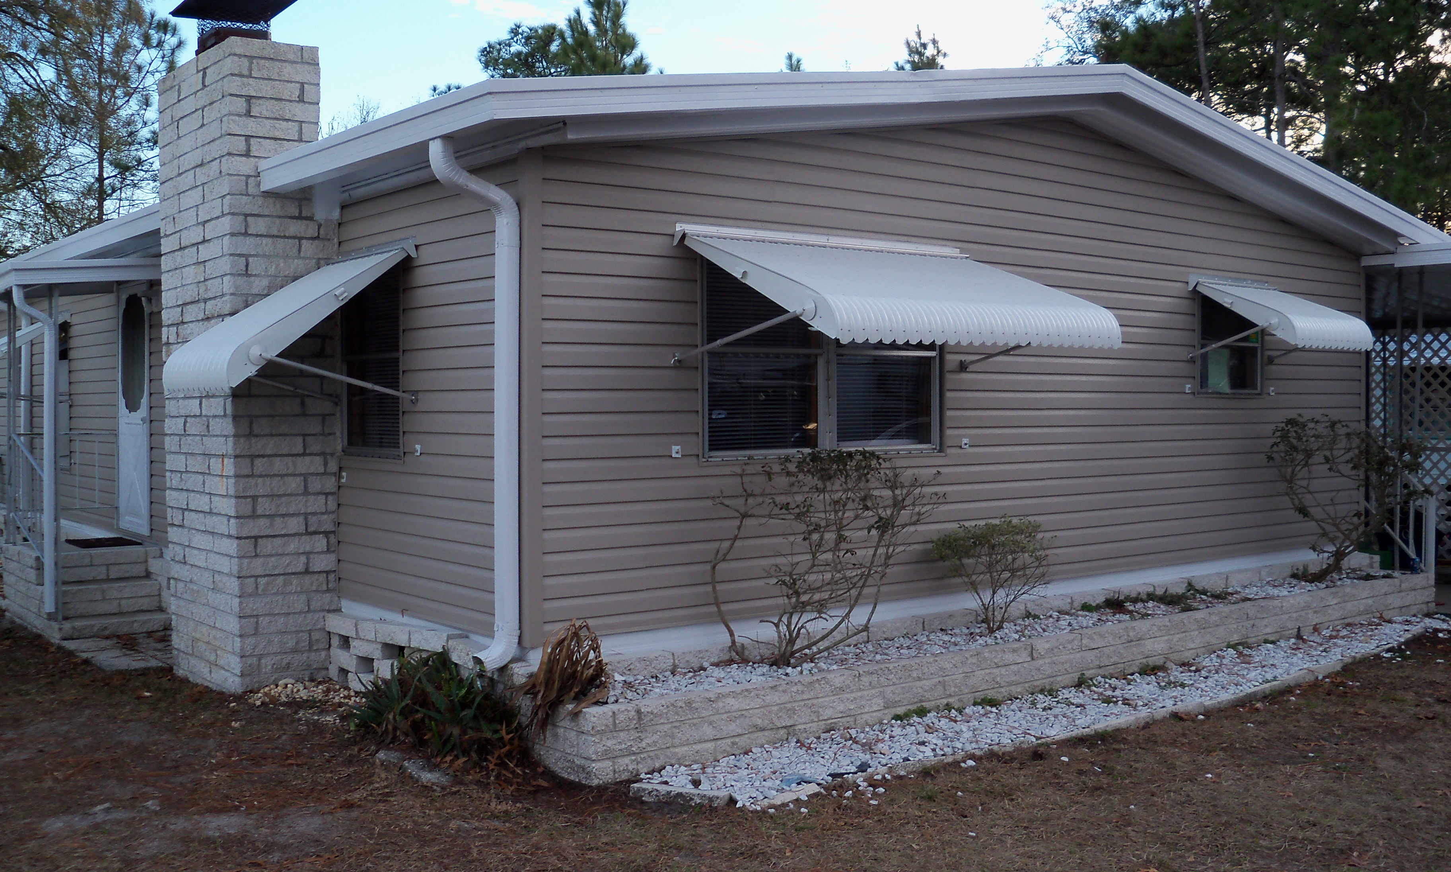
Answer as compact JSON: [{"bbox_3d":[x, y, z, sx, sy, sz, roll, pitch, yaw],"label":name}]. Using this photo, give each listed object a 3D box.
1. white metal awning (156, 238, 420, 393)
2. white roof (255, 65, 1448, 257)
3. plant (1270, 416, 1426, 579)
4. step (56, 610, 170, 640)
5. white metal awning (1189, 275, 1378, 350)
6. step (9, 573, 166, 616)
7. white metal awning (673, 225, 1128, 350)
[{"bbox_3d":[-2.145,-0.577,7.197,0.916,0.752,0.980,-1,2,-38],"label":"white metal awning"},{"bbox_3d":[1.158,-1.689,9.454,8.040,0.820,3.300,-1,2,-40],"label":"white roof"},{"bbox_3d":[4.100,0.400,9.683,1.109,1.129,0.792,-1,2,-38],"label":"plant"},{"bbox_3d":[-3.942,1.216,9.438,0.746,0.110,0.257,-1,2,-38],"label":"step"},{"bbox_3d":[3.528,-0.767,9.258,1.039,0.475,0.738,-1,2,-38],"label":"white metal awning"},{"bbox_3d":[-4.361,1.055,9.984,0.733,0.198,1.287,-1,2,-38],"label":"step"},{"bbox_3d":[0.875,-0.692,6.901,1.980,0.574,1.044,-1,2,-38],"label":"white metal awning"}]

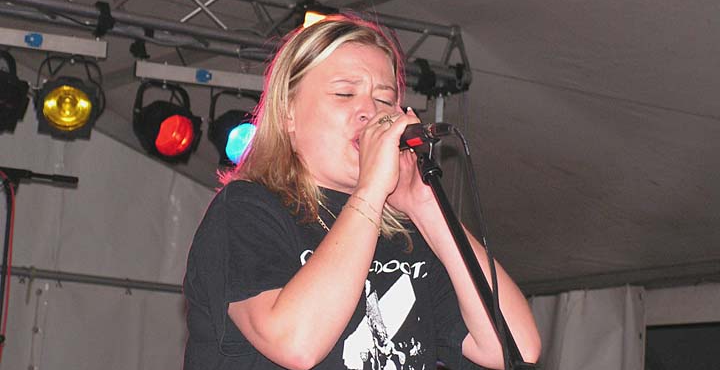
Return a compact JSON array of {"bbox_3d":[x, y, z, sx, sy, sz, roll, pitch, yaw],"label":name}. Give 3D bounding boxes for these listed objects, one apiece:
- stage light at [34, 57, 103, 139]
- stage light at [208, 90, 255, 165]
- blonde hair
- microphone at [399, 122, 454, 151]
[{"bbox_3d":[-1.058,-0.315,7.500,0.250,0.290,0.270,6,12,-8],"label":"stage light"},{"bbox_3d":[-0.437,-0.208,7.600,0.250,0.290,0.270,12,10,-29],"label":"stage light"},{"bbox_3d":[-0.061,-0.079,2.820,0.220,0.290,0.240,16,-19,-38],"label":"blonde hair"},{"bbox_3d":[0.052,-0.065,2.697,0.050,0.050,0.180,14,-13,-33],"label":"microphone"}]

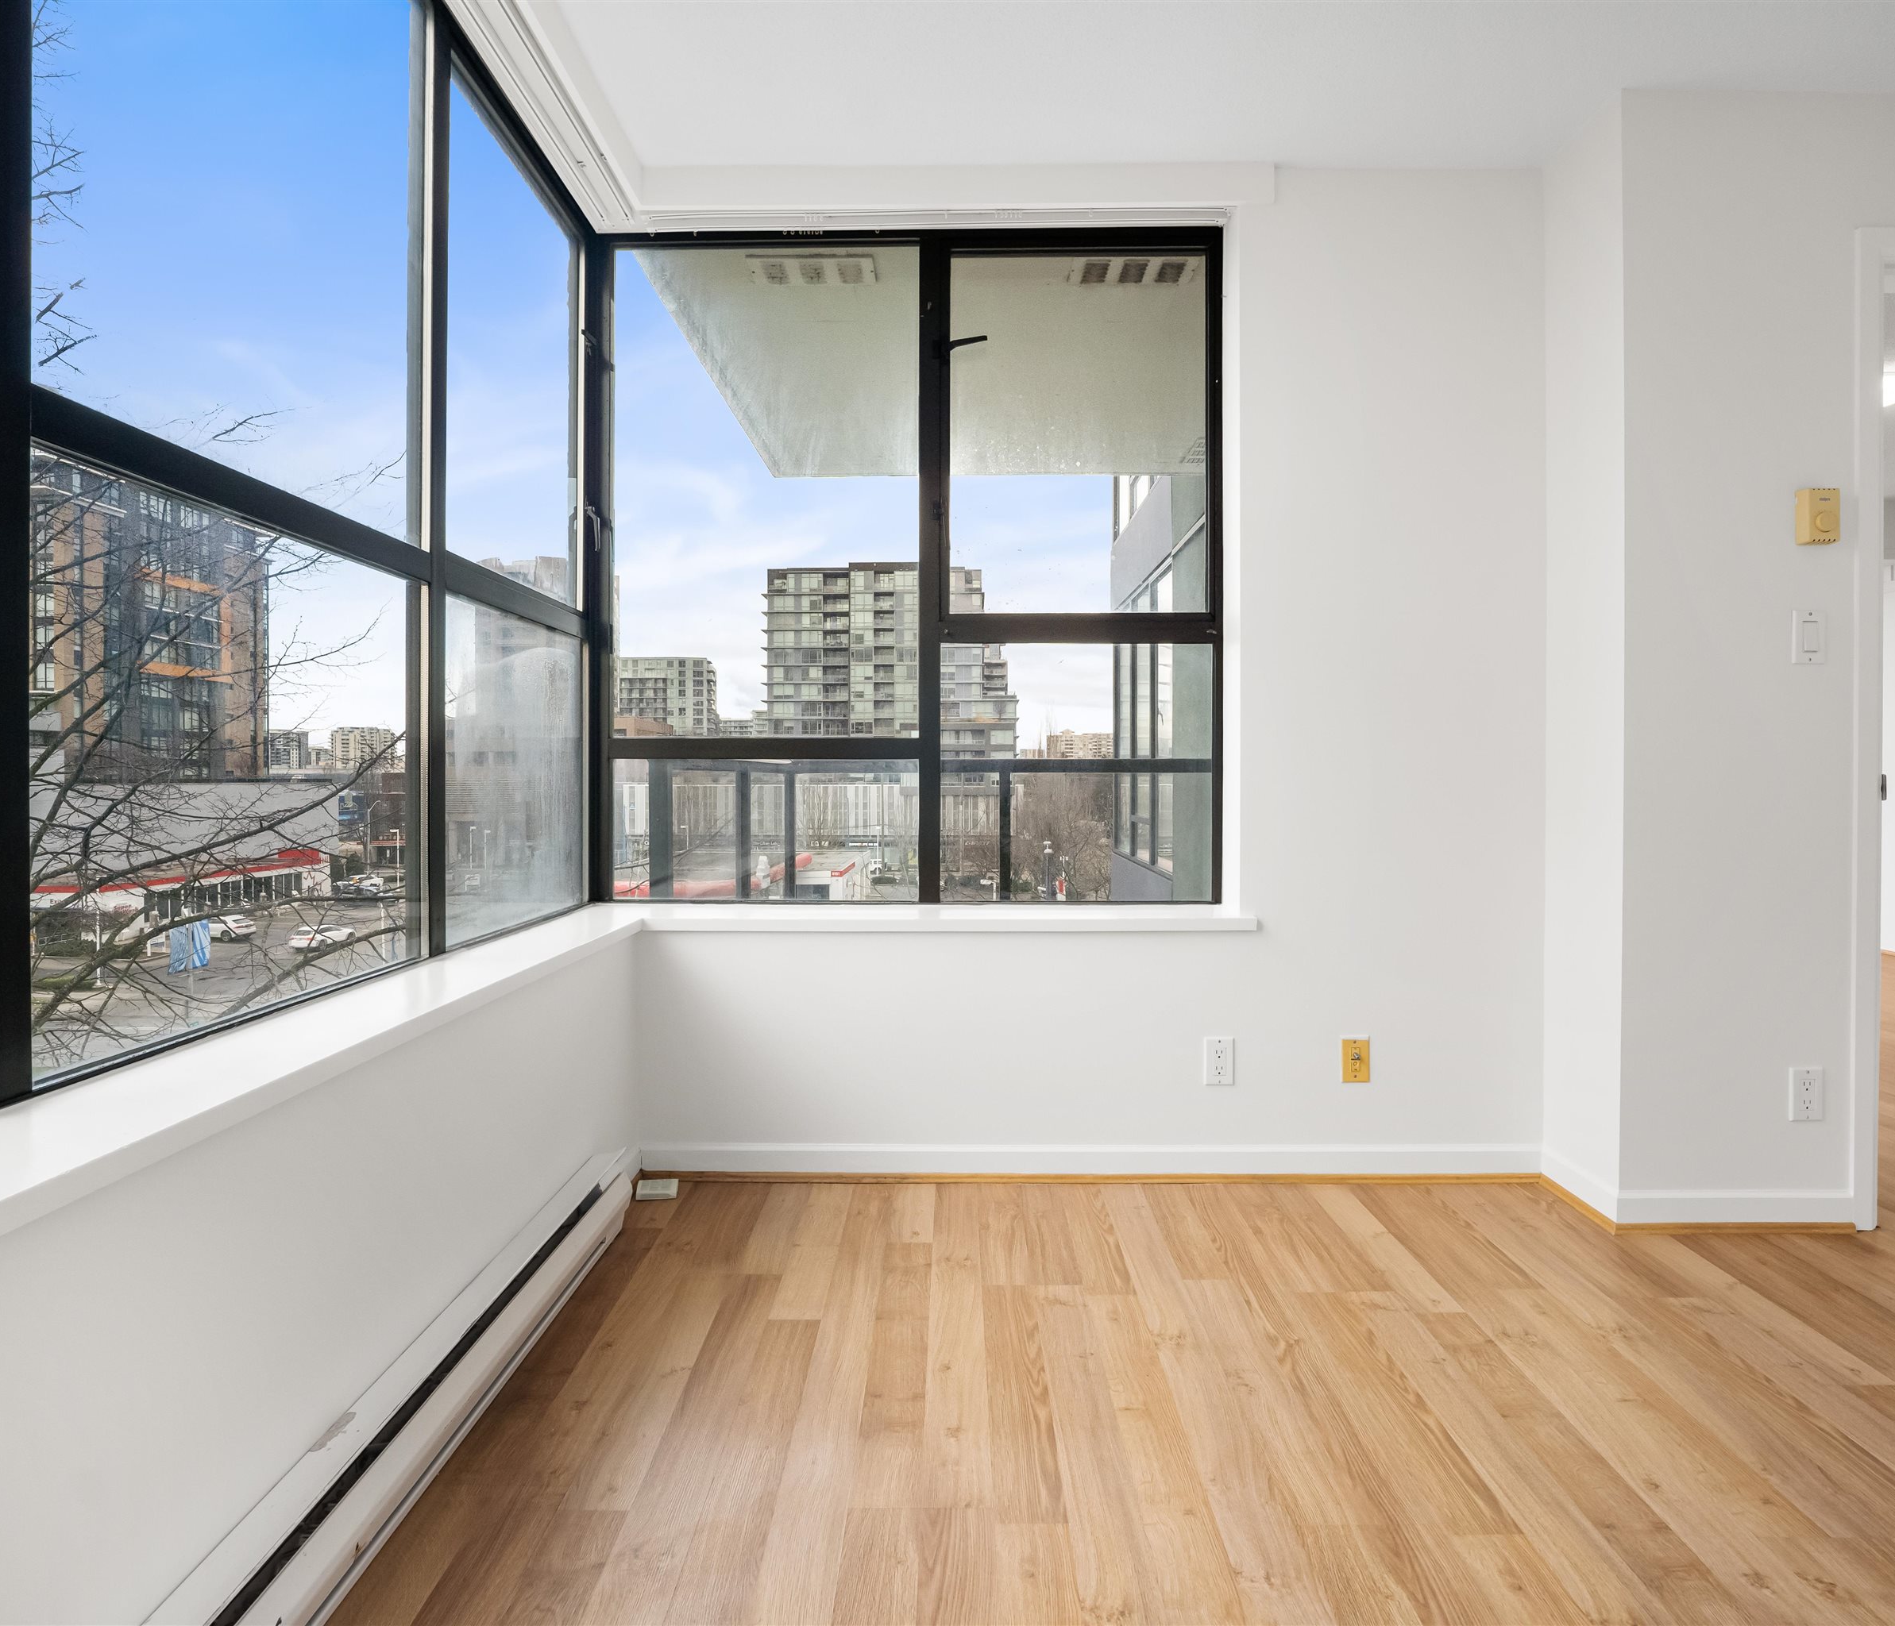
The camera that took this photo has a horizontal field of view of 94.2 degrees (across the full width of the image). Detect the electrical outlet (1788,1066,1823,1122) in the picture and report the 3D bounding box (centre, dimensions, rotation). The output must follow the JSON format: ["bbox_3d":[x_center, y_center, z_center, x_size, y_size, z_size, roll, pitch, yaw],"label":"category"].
[{"bbox_3d":[1.831,0.601,1.876,0.071,0.116,0.008,0,0,0],"label":"electrical outlet"}]

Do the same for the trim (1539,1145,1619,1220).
[{"bbox_3d":[1.428,0.833,1.986,0.015,0.078,0.238,0,0,0],"label":"trim"}]

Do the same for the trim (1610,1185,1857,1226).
[{"bbox_3d":[1.671,0.835,1.872,0.507,0.079,0.015,0,0,0],"label":"trim"}]

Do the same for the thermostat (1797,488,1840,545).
[{"bbox_3d":[1.846,-0.628,1.864,0.066,0.115,0.032,0,0,0],"label":"thermostat"}]

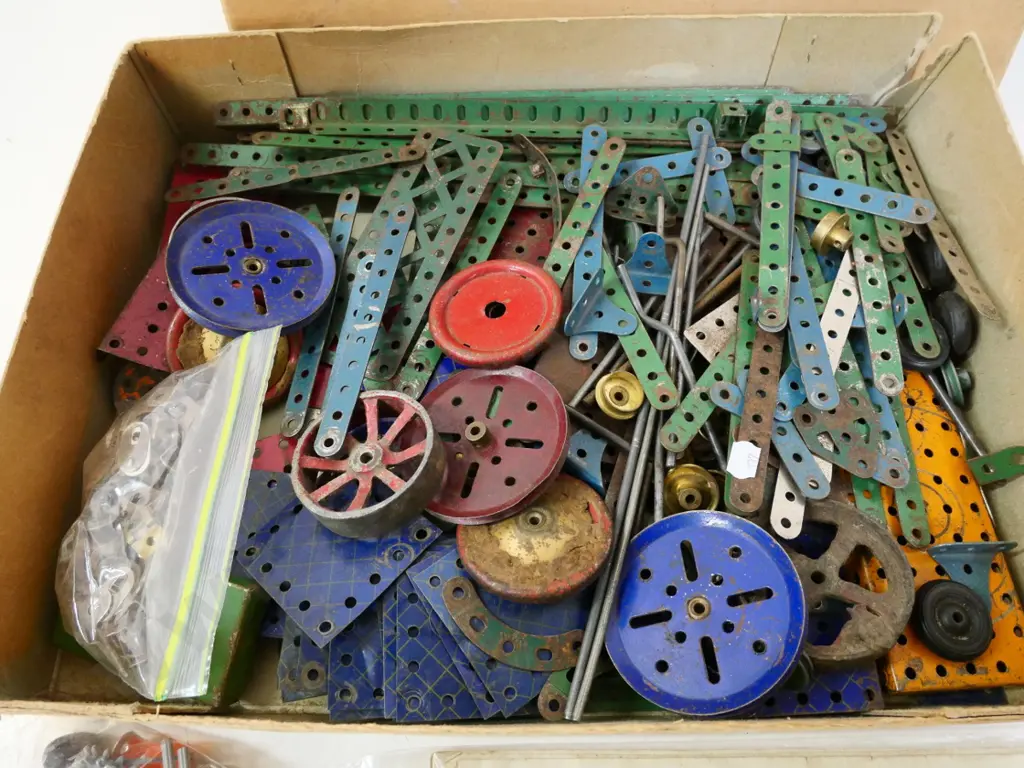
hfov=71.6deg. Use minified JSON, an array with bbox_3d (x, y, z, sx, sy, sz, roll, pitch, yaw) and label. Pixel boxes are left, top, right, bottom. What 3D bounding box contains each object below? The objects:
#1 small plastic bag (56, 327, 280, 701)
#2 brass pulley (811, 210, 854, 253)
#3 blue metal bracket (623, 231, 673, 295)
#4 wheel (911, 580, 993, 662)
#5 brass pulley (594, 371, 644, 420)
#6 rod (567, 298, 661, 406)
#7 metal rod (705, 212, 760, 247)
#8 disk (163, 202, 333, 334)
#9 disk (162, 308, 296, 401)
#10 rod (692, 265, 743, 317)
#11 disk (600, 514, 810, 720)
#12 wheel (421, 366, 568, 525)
[{"bbox_3d":[-0.138,0.047,0.289,0.078,0.042,0.148,-1,64,1],"label":"small plastic bag"},{"bbox_3d":[0.154,-0.071,0.339,0.023,0.023,0.012,-45,55,0],"label":"brass pulley"},{"bbox_3d":[0.065,-0.057,0.336,0.037,0.025,0.013,4,50,4],"label":"blue metal bracket"},{"bbox_3d":[0.173,0.092,0.279,0.031,0.011,0.031,4,64,-7],"label":"wheel"},{"bbox_3d":[0.051,0.006,0.334,0.023,0.012,0.023,5,69,-10],"label":"brass pulley"},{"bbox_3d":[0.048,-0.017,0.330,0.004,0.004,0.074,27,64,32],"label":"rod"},{"bbox_3d":[0.110,-0.077,0.354,0.035,0.004,0.004,34,37,15],"label":"metal rod"},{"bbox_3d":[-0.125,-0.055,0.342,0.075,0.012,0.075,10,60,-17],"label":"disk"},{"bbox_3d":[-0.131,-0.018,0.337,0.064,0.017,0.064,0,67,0],"label":"disk"},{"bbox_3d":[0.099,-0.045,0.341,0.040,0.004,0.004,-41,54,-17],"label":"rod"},{"bbox_3d":[0.072,0.085,0.268,0.075,0.013,0.075,-14,51,26],"label":"disk"},{"bbox_3d":[-0.013,0.023,0.306,0.075,0.013,0.075,-7,55,14],"label":"wheel"}]

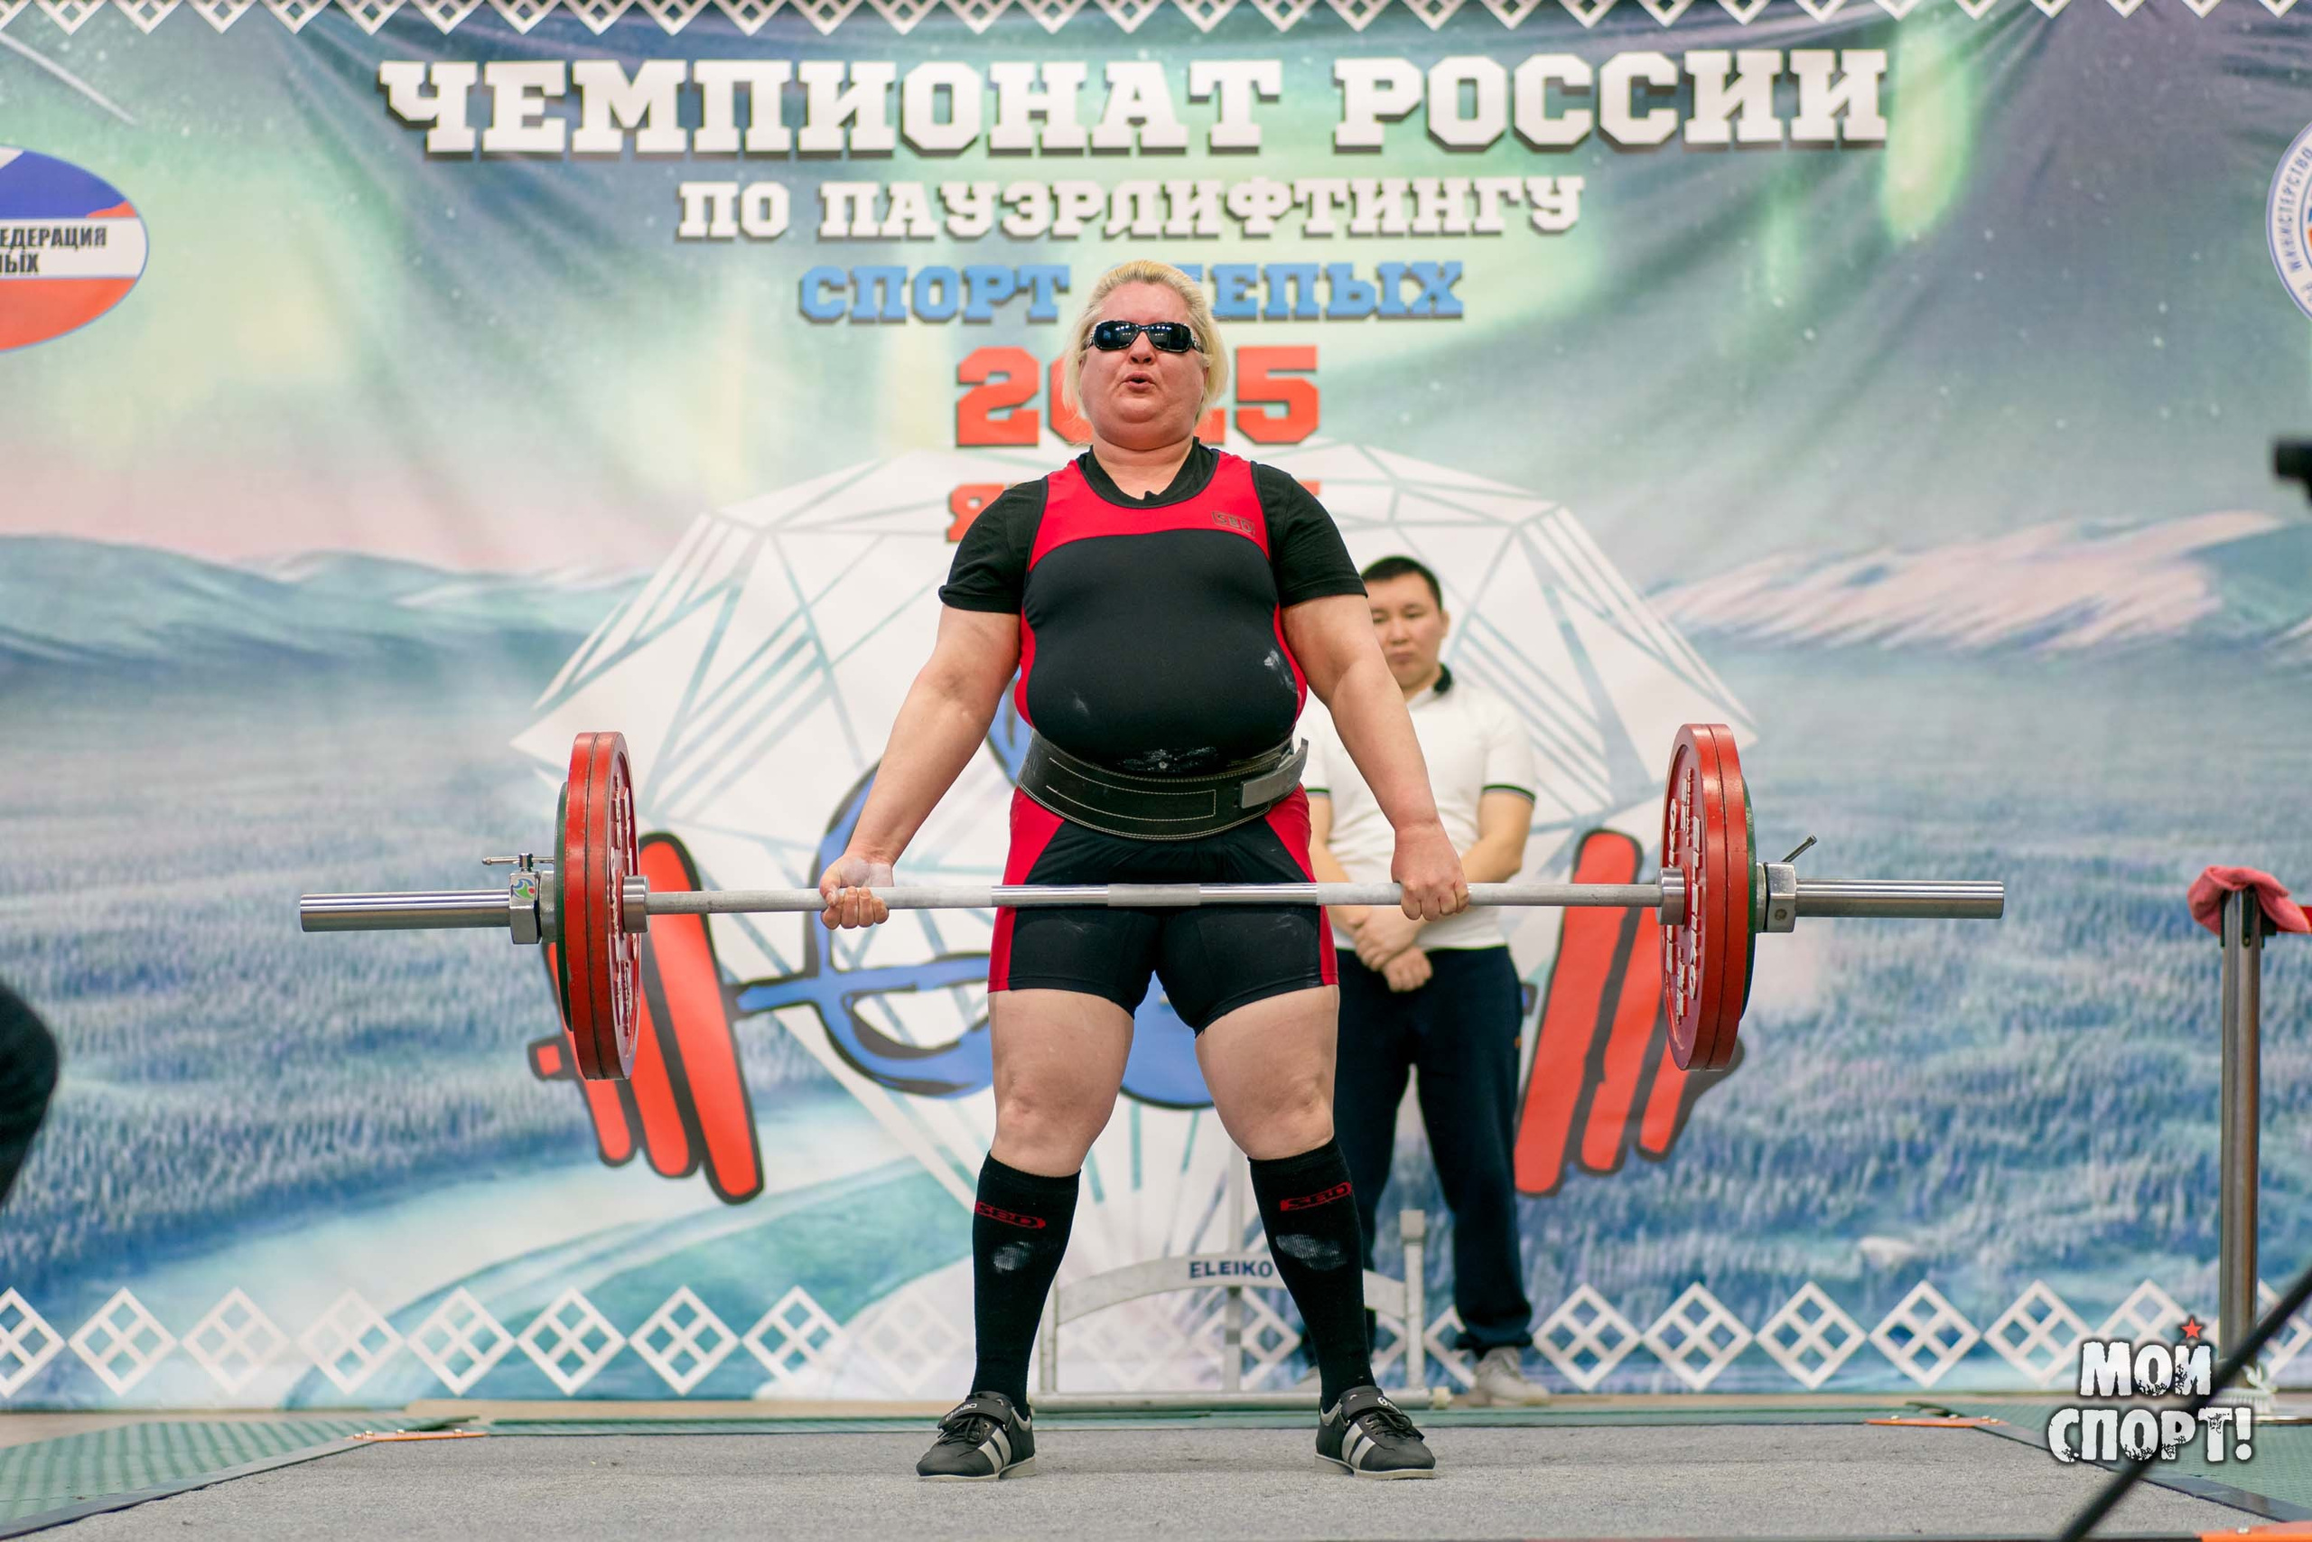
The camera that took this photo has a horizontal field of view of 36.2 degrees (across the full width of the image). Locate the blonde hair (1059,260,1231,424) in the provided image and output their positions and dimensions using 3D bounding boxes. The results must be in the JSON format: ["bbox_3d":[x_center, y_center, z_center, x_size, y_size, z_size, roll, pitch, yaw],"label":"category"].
[{"bbox_3d":[-0.015,-0.583,4.807,0.230,0.225,0.210,0,-7,0],"label":"blonde hair"}]

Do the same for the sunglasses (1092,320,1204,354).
[{"bbox_3d":[-0.015,-0.565,4.764,0.147,0.048,0.150,0,-7,0],"label":"sunglasses"}]

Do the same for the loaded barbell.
[{"bbox_3d":[-0.006,0.170,4.570,2.200,0.455,0.450,0,-7,0],"label":"loaded barbell"}]

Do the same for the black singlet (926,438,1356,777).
[{"bbox_3d":[-0.007,-0.218,4.742,0.575,0.490,0.340,0,-10,0],"label":"black singlet"}]

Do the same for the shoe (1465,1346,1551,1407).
[{"bbox_3d":[0.673,1.158,6.729,0.100,0.115,0.280,4,-8,-32],"label":"shoe"}]

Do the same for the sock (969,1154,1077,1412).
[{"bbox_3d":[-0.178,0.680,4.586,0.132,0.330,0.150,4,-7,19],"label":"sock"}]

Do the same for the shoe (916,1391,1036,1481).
[{"bbox_3d":[-0.229,0.838,4.501,0.102,0.112,0.270,-4,-8,28],"label":"shoe"}]

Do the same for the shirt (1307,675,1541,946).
[{"bbox_3d":[0.508,0.072,6.923,0.475,0.570,0.260,-1,-7,5],"label":"shirt"}]

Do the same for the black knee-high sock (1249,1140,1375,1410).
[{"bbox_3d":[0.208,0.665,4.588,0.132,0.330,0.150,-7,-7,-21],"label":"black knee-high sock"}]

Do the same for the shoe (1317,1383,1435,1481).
[{"bbox_3d":[0.281,0.836,4.502,0.102,0.112,0.270,4,-8,-27],"label":"shoe"}]

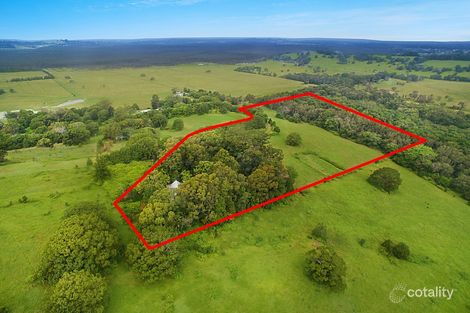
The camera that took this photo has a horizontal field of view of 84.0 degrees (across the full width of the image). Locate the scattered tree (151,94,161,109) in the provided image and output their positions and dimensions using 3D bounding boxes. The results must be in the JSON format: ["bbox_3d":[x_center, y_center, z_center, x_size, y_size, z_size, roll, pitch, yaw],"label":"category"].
[{"bbox_3d":[-114.480,-78.660,377.170,11.270,21.400,11.270,0,24,0],"label":"scattered tree"}]

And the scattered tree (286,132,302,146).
[{"bbox_3d":[50.260,-14.460,221.620,12.780,11.100,12.780,0,24,0],"label":"scattered tree"}]

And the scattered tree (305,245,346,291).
[{"bbox_3d":[30.770,38.170,89.520,13.300,12.480,13.300,0,24,0],"label":"scattered tree"}]

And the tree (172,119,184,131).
[{"bbox_3d":[-58.450,-32.870,270.180,12.070,12.470,12.070,0,24,0],"label":"tree"}]

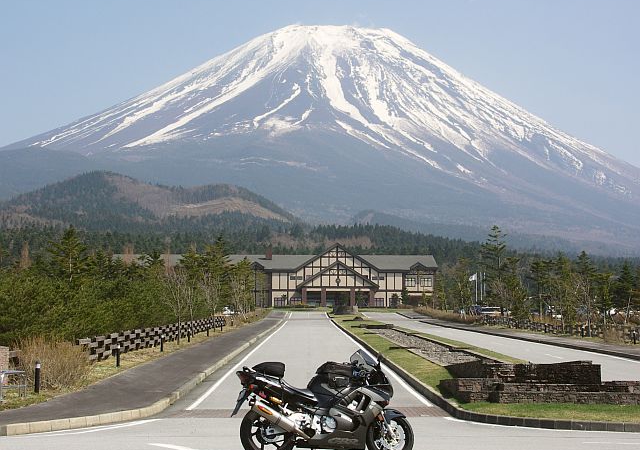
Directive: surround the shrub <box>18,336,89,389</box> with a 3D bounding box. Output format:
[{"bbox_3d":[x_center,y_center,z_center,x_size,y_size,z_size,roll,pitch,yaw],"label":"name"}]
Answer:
[{"bbox_3d":[-5.550,2.870,24.700,1.350,1.050,1.400,0,-4,-1],"label":"shrub"}]

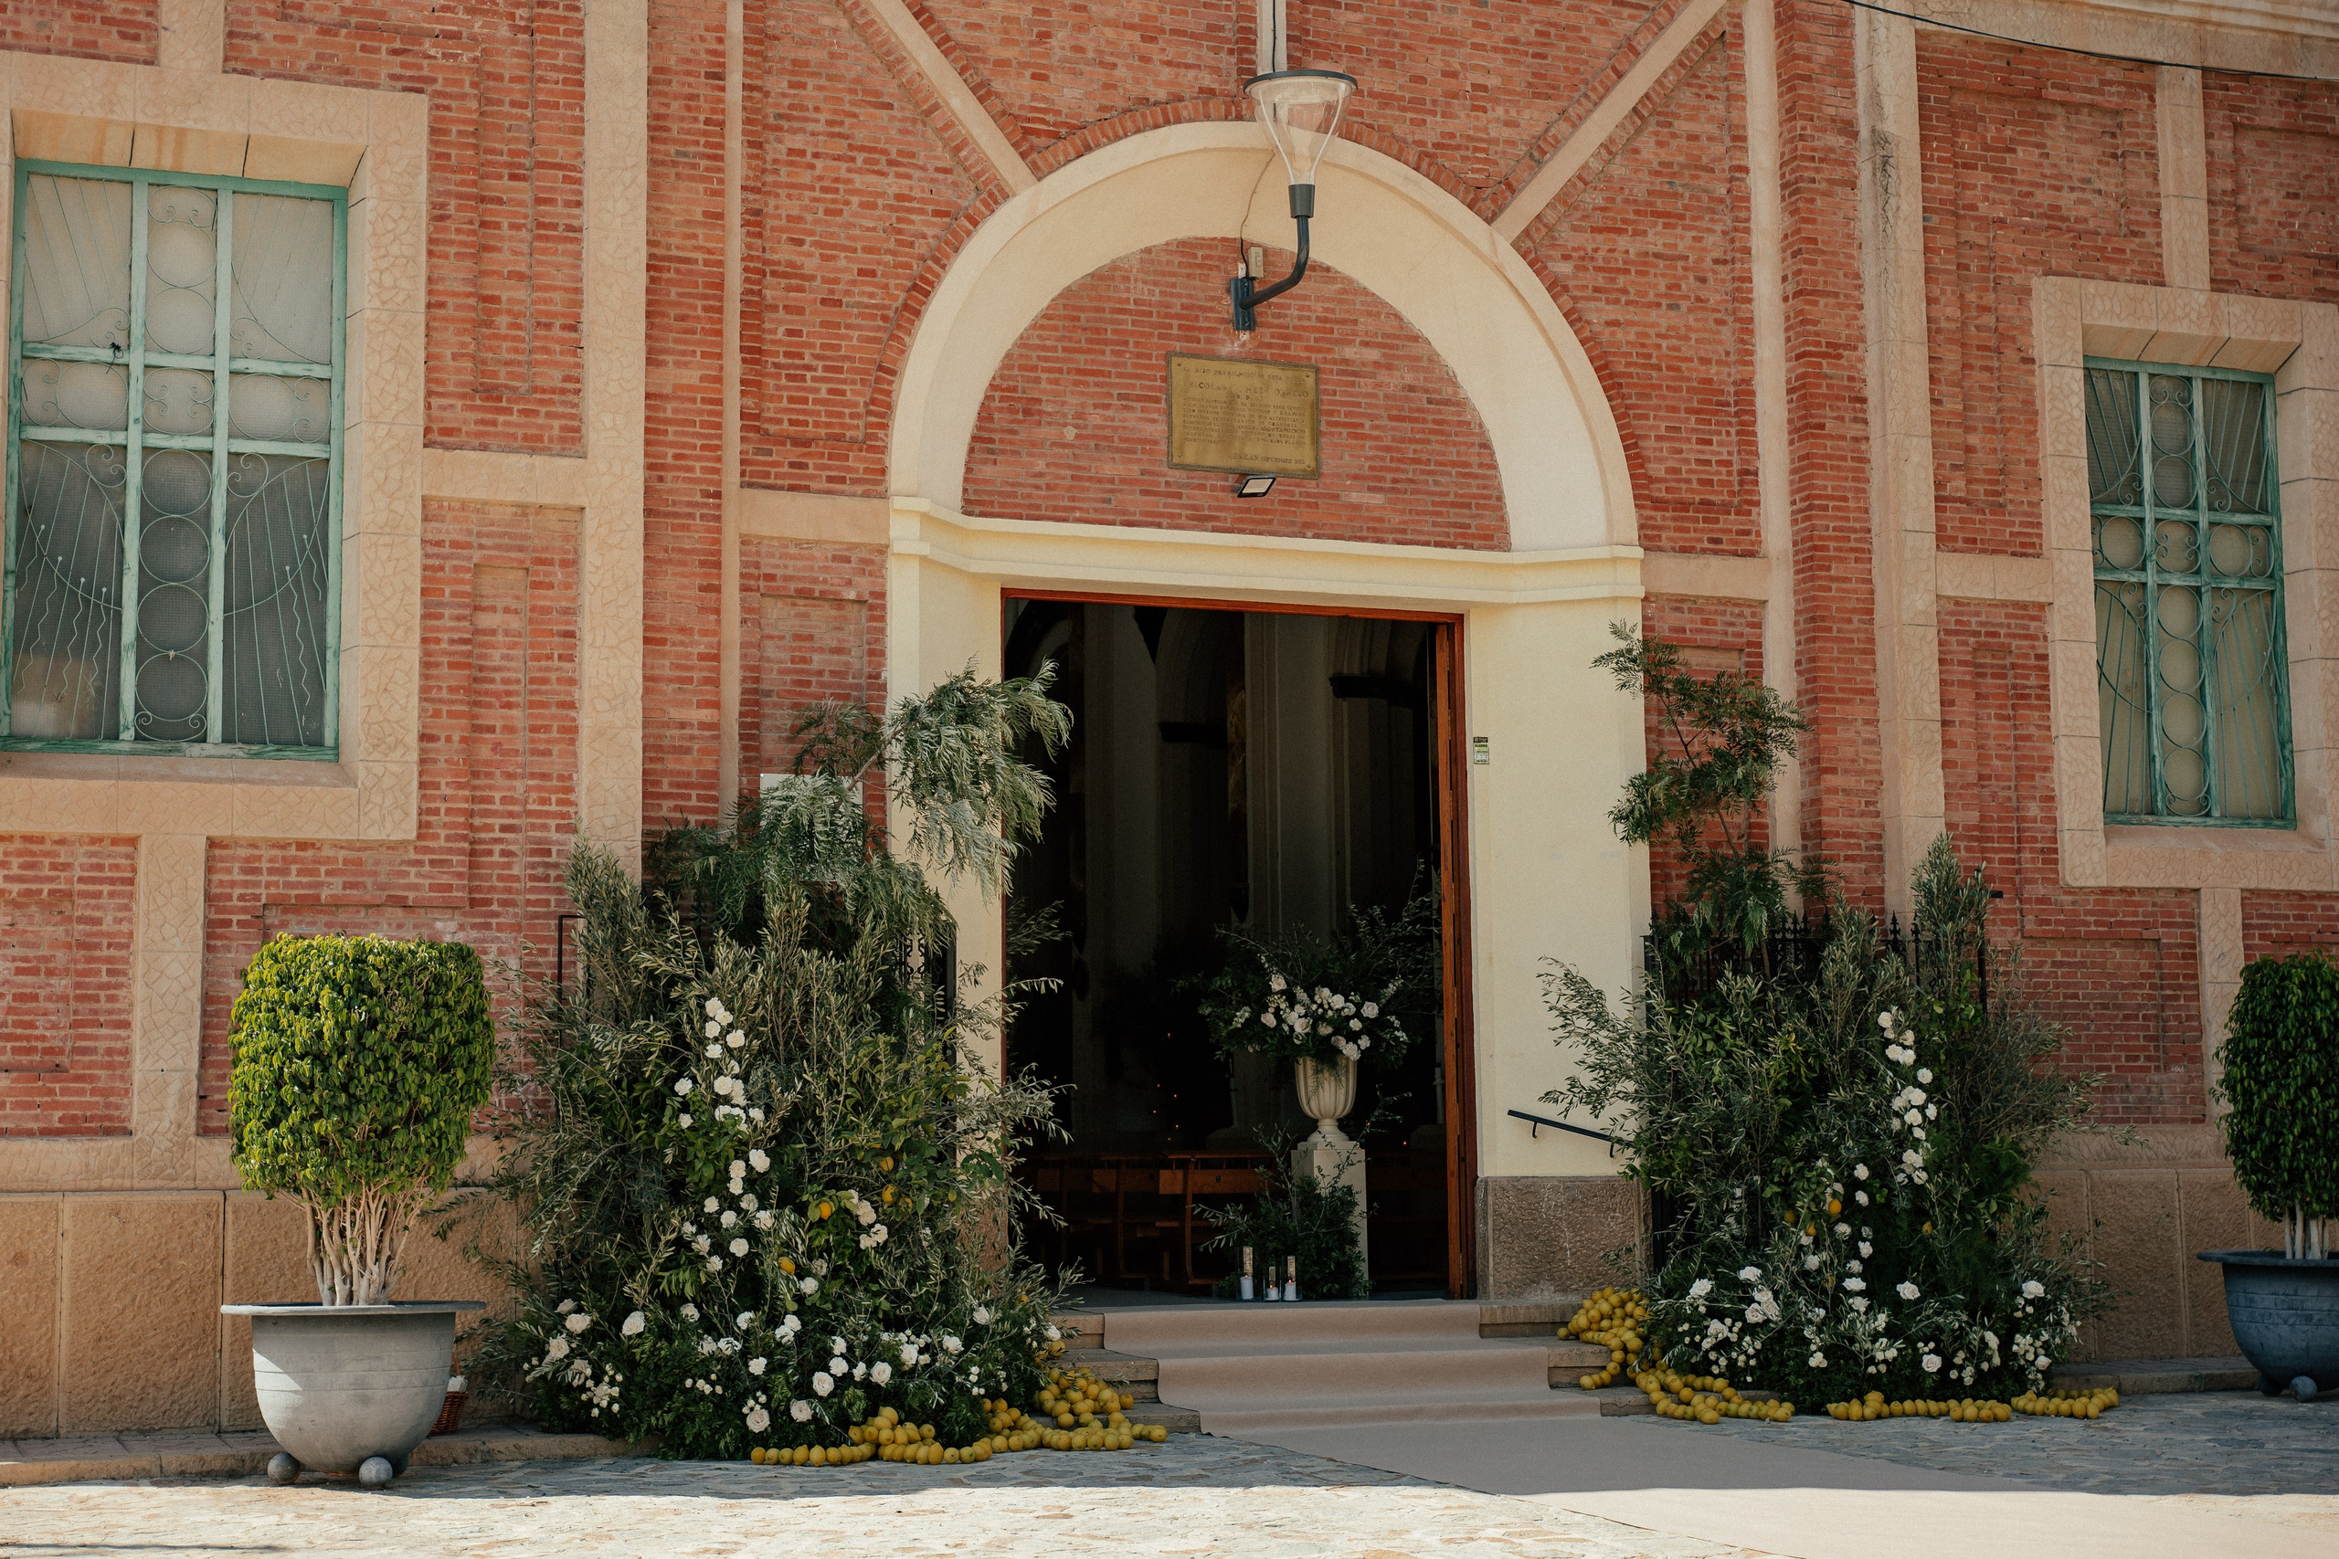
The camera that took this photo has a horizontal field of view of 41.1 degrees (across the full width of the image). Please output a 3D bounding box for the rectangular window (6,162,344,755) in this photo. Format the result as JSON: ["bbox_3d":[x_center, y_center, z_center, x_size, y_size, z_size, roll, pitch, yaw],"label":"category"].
[{"bbox_3d":[-4.666,-1.493,14.695,1.499,2.785,0.080,2,-7,-21],"label":"rectangular window"}]

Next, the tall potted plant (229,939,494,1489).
[{"bbox_3d":[-3.350,1.772,12.873,1.120,2.200,1.120,2,-7,-21],"label":"tall potted plant"}]

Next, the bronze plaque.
[{"bbox_3d":[0.424,-1.994,17.060,0.896,0.638,0.040,2,-7,-21],"label":"bronze plaque"}]

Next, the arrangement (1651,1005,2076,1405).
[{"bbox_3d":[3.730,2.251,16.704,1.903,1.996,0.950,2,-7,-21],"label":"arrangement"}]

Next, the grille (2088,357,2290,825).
[{"bbox_3d":[6.125,-1.123,18.817,1.514,2.808,0.080,2,-7,-21],"label":"grille"}]

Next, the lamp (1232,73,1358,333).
[{"bbox_3d":[0.602,-3.076,16.685,0.610,1.130,1.096,2,-7,-21],"label":"lamp"}]

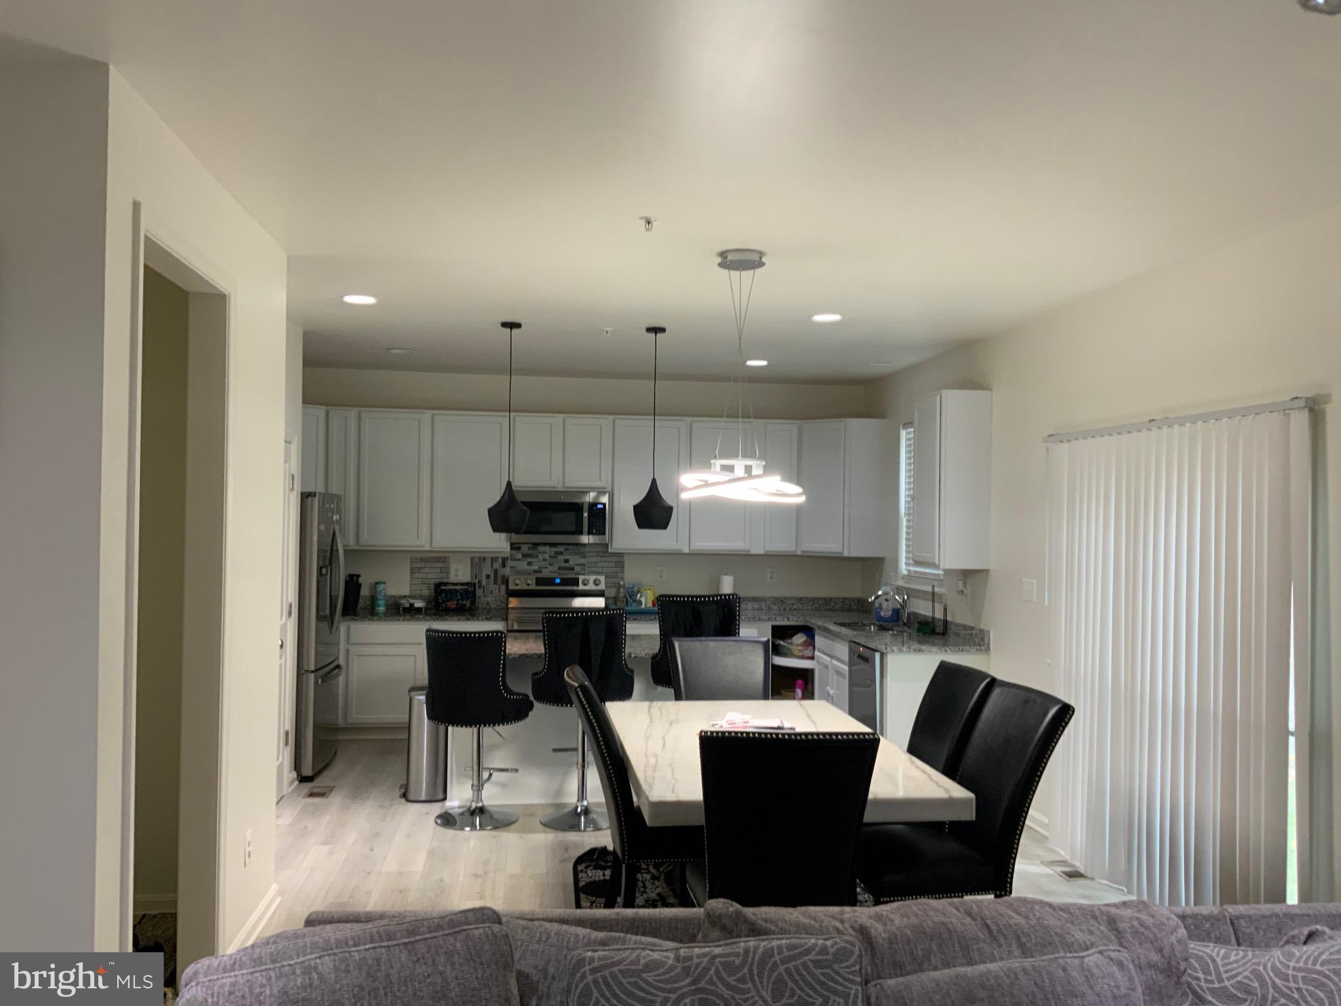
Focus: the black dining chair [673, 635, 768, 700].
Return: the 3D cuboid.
[{"bbox_3d":[0.300,1.230,5.569,0.510,1.055,0.680,1,-1,-8],"label":"black dining chair"}]

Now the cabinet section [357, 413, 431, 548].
[{"bbox_3d":[-2.099,-0.174,8.608,0.539,1.066,0.325,1,0,-8],"label":"cabinet section"}]

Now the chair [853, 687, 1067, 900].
[{"bbox_3d":[1.021,1.229,4.116,0.680,1.055,0.510,1,-1,-8],"label":"chair"}]

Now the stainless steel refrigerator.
[{"bbox_3d":[-2.591,0.831,7.414,0.770,1.790,0.910,1,-1,-8],"label":"stainless steel refrigerator"}]

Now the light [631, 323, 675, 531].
[{"bbox_3d":[-0.092,-0.433,6.646,0.240,1.181,0.240,1,-1,-7],"label":"light"}]

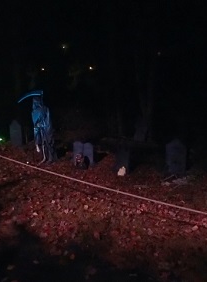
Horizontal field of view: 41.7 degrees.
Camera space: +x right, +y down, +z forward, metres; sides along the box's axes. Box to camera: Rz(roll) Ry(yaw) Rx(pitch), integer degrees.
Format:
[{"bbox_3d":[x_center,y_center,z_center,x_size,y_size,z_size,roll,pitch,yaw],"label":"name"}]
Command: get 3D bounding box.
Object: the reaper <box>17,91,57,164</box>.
[{"bbox_3d":[-1.847,-0.392,7.500,0.850,1.950,0.620,3,7,25],"label":"reaper"}]

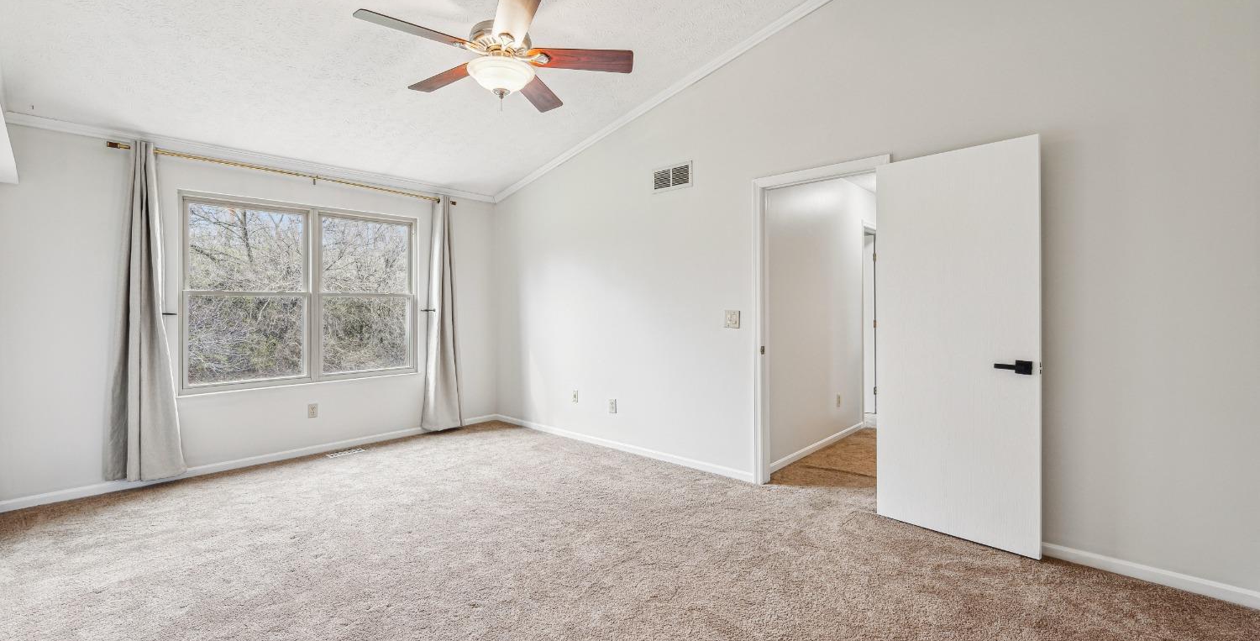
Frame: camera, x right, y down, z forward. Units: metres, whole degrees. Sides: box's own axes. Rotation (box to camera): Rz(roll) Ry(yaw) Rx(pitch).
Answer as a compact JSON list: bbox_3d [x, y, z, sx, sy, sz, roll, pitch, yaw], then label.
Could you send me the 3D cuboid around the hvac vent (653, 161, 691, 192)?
[{"bbox_3d":[0.328,-1.122,4.142,0.410,0.200,0.025,0,1,43],"label":"hvac vent"}]

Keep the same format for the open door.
[{"bbox_3d":[1.713,0.127,2.795,0.045,2.030,0.762,-1,1,-42],"label":"open door"}]

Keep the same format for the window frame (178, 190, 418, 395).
[{"bbox_3d":[-2.755,-0.224,4.599,0.090,1.550,1.830,0,1,43],"label":"window frame"}]

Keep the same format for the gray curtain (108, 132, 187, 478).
[{"bbox_3d":[-3.439,-0.065,3.710,0.150,2.375,0.420,0,1,43],"label":"gray curtain"}]

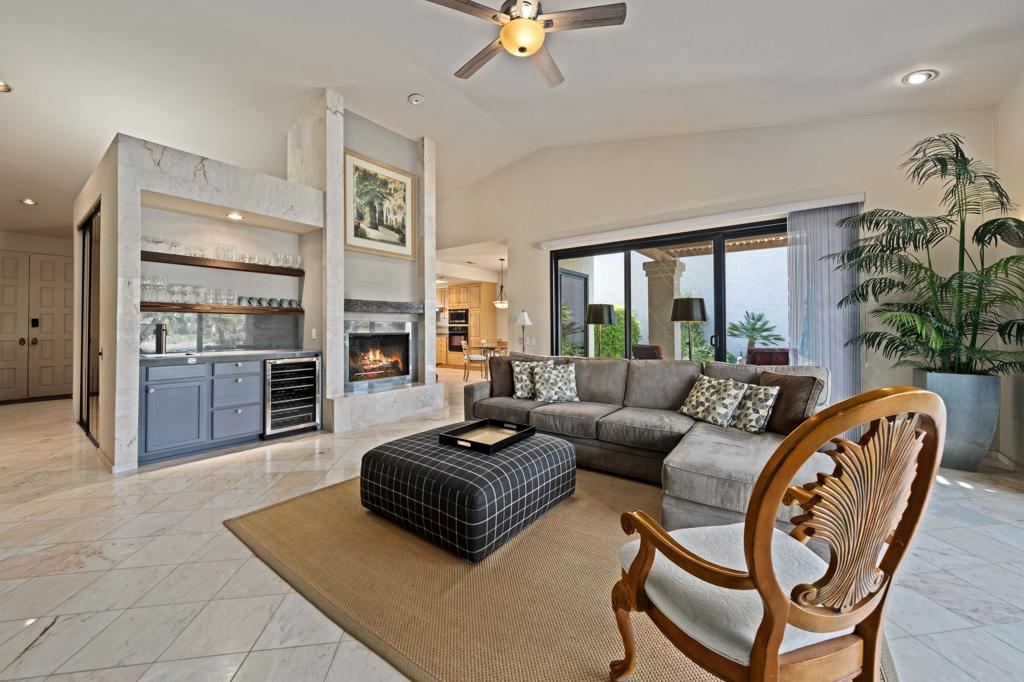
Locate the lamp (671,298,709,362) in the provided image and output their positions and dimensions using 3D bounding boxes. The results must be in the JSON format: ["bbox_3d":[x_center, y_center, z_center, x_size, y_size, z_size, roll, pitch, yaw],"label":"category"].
[{"bbox_3d":[1.905,0.311,3.940,0.360,1.553,0.360,-1,-1,33],"label":"lamp"}]

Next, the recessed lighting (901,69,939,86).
[{"bbox_3d":[3.470,-2.245,3.145,0.210,0.050,0.210,13,6,31],"label":"recessed lighting"}]

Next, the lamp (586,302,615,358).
[{"bbox_3d":[1.075,0.321,4.470,0.360,1.552,0.360,-1,-1,33],"label":"lamp"}]

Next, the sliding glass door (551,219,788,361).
[{"bbox_3d":[2.000,-0.127,4.793,3.300,2.450,0.150,-1,-1,32],"label":"sliding glass door"}]

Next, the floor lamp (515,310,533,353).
[{"bbox_3d":[0.172,0.331,5.440,0.280,1.562,0.280,-1,-1,33],"label":"floor lamp"}]

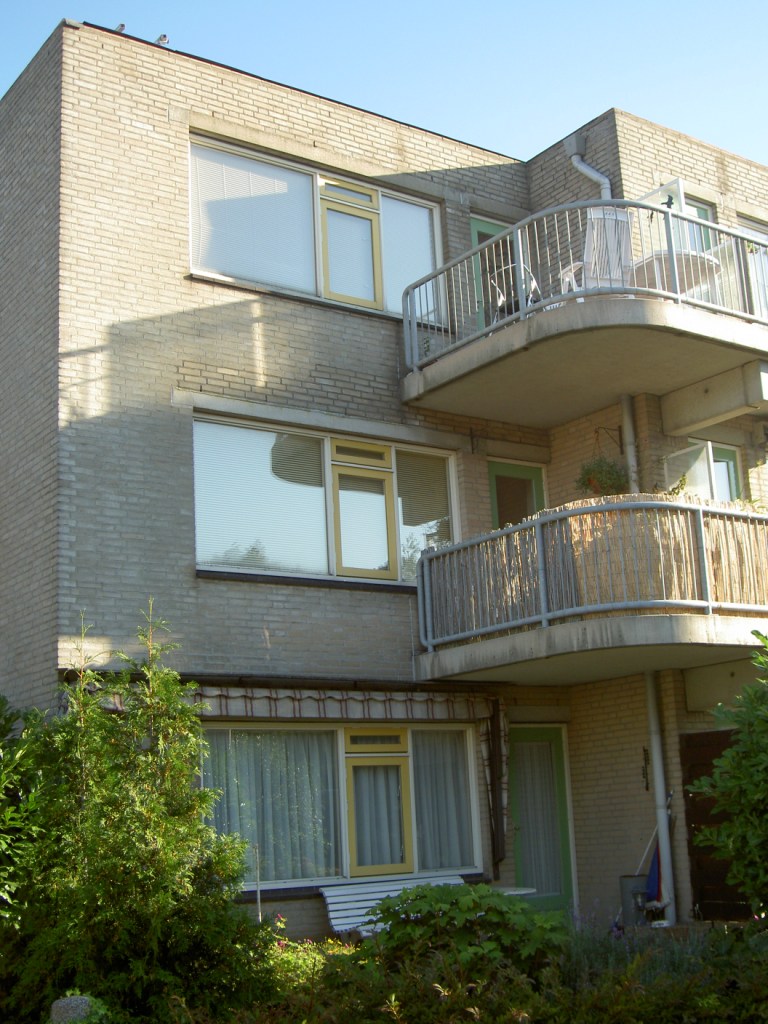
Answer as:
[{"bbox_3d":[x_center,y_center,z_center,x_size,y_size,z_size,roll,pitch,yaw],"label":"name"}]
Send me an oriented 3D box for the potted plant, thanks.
[{"bbox_3d":[2.153,-0.335,12.824,0.465,0.455,0.455,-3,-13,-1],"label":"potted plant"}]

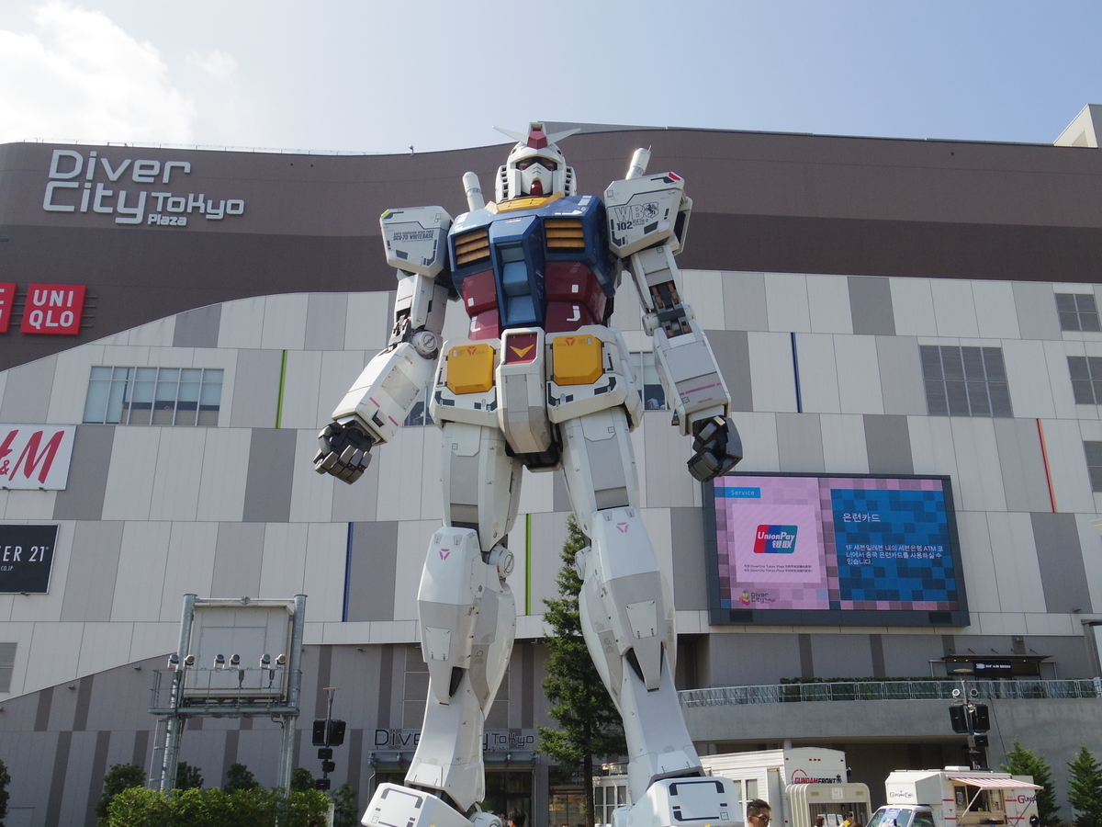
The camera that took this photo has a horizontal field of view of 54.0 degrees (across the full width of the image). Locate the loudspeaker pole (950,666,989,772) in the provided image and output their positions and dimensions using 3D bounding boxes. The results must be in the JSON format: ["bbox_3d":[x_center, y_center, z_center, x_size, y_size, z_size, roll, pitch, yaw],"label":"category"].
[{"bbox_3d":[9.636,8.342,24.440,0.980,5.004,0.750,-5,-22,13],"label":"loudspeaker pole"}]

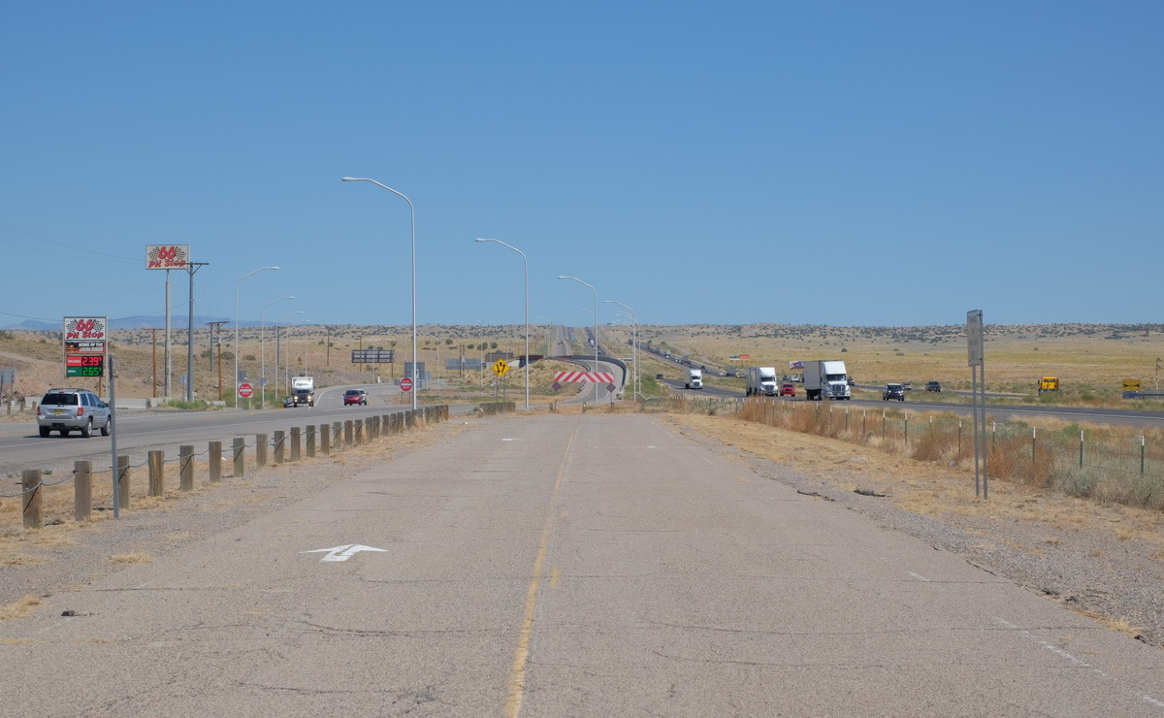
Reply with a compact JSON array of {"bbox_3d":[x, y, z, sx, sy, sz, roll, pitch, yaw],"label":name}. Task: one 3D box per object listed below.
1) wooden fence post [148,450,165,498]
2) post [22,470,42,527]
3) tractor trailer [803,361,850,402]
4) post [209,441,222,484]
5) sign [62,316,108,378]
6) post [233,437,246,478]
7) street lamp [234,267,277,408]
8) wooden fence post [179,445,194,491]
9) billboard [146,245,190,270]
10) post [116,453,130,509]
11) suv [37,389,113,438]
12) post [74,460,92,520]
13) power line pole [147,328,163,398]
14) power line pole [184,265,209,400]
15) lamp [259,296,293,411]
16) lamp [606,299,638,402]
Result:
[{"bbox_3d":[-7.052,1.906,40.200,0.207,0.770,0.207,0,-1,0],"label":"wooden fence post"},{"bbox_3d":[-7.048,1.798,31.100,0.207,0.760,0.207,0,-1,0],"label":"post"},{"bbox_3d":[26.000,2.290,258.000,2.600,4.110,21.300,0,-1,-1],"label":"tractor trailer"},{"bbox_3d":[-6.286,1.774,41.600,0.180,0.720,0.180,0,0,1],"label":"post"},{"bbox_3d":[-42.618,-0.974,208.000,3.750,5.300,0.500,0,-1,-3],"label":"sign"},{"bbox_3d":[-6.260,1.809,44.300,0.180,0.720,0.180,0,0,1],"label":"post"},{"bbox_3d":[-27.974,-1.831,208.000,3.850,12.100,0.350,0,-1,0],"label":"street lamp"},{"bbox_3d":[-7.048,1.954,43.300,0.207,0.800,0.207,0,-1,0],"label":"wooden fence post"},{"bbox_3d":[-38.373,-9.421,225.000,4.050,2.280,0.600,0,0,5],"label":"billboard"},{"bbox_3d":[-6.989,1.882,36.900,0.207,0.790,0.207,0,-1,0],"label":"post"},{"bbox_3d":[-18.697,1.981,89.500,1.860,1.790,4.620,0,0,2],"label":"suv"},{"bbox_3d":[-6.391,1.697,31.100,0.180,0.760,0.180,0,0,1],"label":"post"},{"bbox_3d":[-50.232,0.702,285.000,2.450,8.500,0.350,0,0,3],"label":"power line pole"},{"bbox_3d":[-34.253,-2.343,213.000,3.050,12.300,0.420,0,-1,0],"label":"power line pole"},{"bbox_3d":[-32.849,-0.679,262.000,3.750,12.100,0.350,0,0,-5],"label":"lamp"},{"bbox_3d":[4.646,-0.885,290.000,3.750,12.100,0.350,0,0,5],"label":"lamp"}]

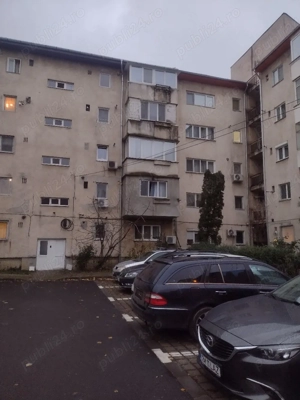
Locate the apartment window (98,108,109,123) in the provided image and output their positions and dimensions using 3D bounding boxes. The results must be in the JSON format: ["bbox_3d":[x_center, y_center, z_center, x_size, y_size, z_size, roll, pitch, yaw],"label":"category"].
[{"bbox_3d":[-3.246,-5.973,22.099,0.750,1.070,0.150,3,-8,-17],"label":"apartment window"}]

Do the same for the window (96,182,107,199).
[{"bbox_3d":[-3.300,-0.630,21.352,0.777,1.078,0.150,3,-8,-18],"label":"window"}]

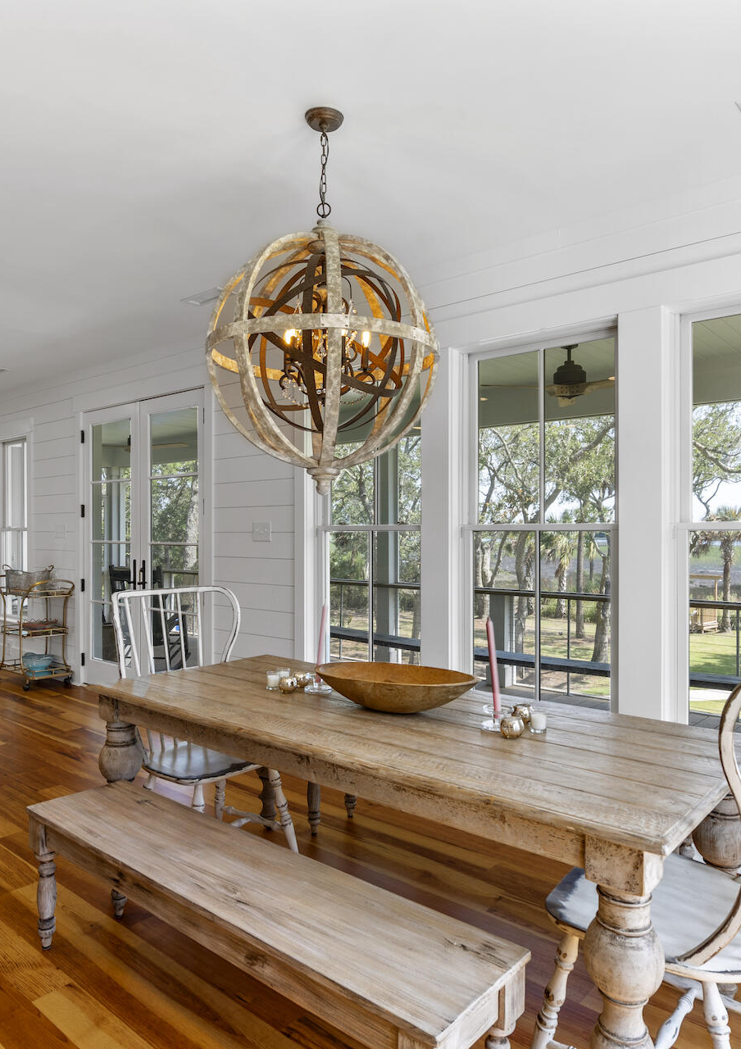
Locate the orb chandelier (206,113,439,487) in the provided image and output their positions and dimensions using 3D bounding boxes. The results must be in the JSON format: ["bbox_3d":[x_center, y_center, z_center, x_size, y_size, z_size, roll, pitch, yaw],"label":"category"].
[{"bbox_3d":[-0.160,-0.750,2.403,0.775,1.290,0.775,0,0,0],"label":"orb chandelier"}]

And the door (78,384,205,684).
[{"bbox_3d":[-1.833,0.207,5.578,1.770,2.390,0.080,0,-1,40],"label":"door"}]

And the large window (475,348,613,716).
[{"bbox_3d":[0.797,-0.006,3.387,0.842,1.783,0.109,0,-1,40],"label":"large window"}]

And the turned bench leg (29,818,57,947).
[{"bbox_3d":[-1.047,1.156,2.263,0.077,0.426,0.077,0,-1,40],"label":"turned bench leg"}]

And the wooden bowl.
[{"bbox_3d":[0.077,0.549,2.310,0.580,0.120,0.300,0,-1,30],"label":"wooden bowl"}]

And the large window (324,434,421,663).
[{"bbox_3d":[-0.013,0.007,4.085,0.800,1.770,0.090,0,-1,40],"label":"large window"}]

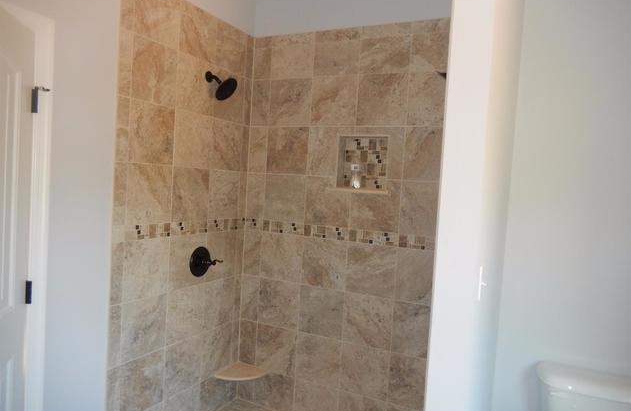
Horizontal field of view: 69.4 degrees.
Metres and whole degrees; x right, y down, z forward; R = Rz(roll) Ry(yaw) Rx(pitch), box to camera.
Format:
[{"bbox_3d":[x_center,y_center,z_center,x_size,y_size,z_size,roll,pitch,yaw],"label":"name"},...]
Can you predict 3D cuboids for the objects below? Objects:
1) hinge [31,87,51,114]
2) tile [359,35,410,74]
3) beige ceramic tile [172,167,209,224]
[{"bbox_3d":[-1.081,-0.416,1.798,0.035,0.096,0.048,5,3,27],"label":"hinge"},{"bbox_3d":[0.403,-0.869,2.634,0.306,0.202,0.011,5,3,27],"label":"tile"},{"bbox_3d":[-0.712,-0.060,2.615,0.012,0.304,0.303,4,2,26],"label":"beige ceramic tile"}]

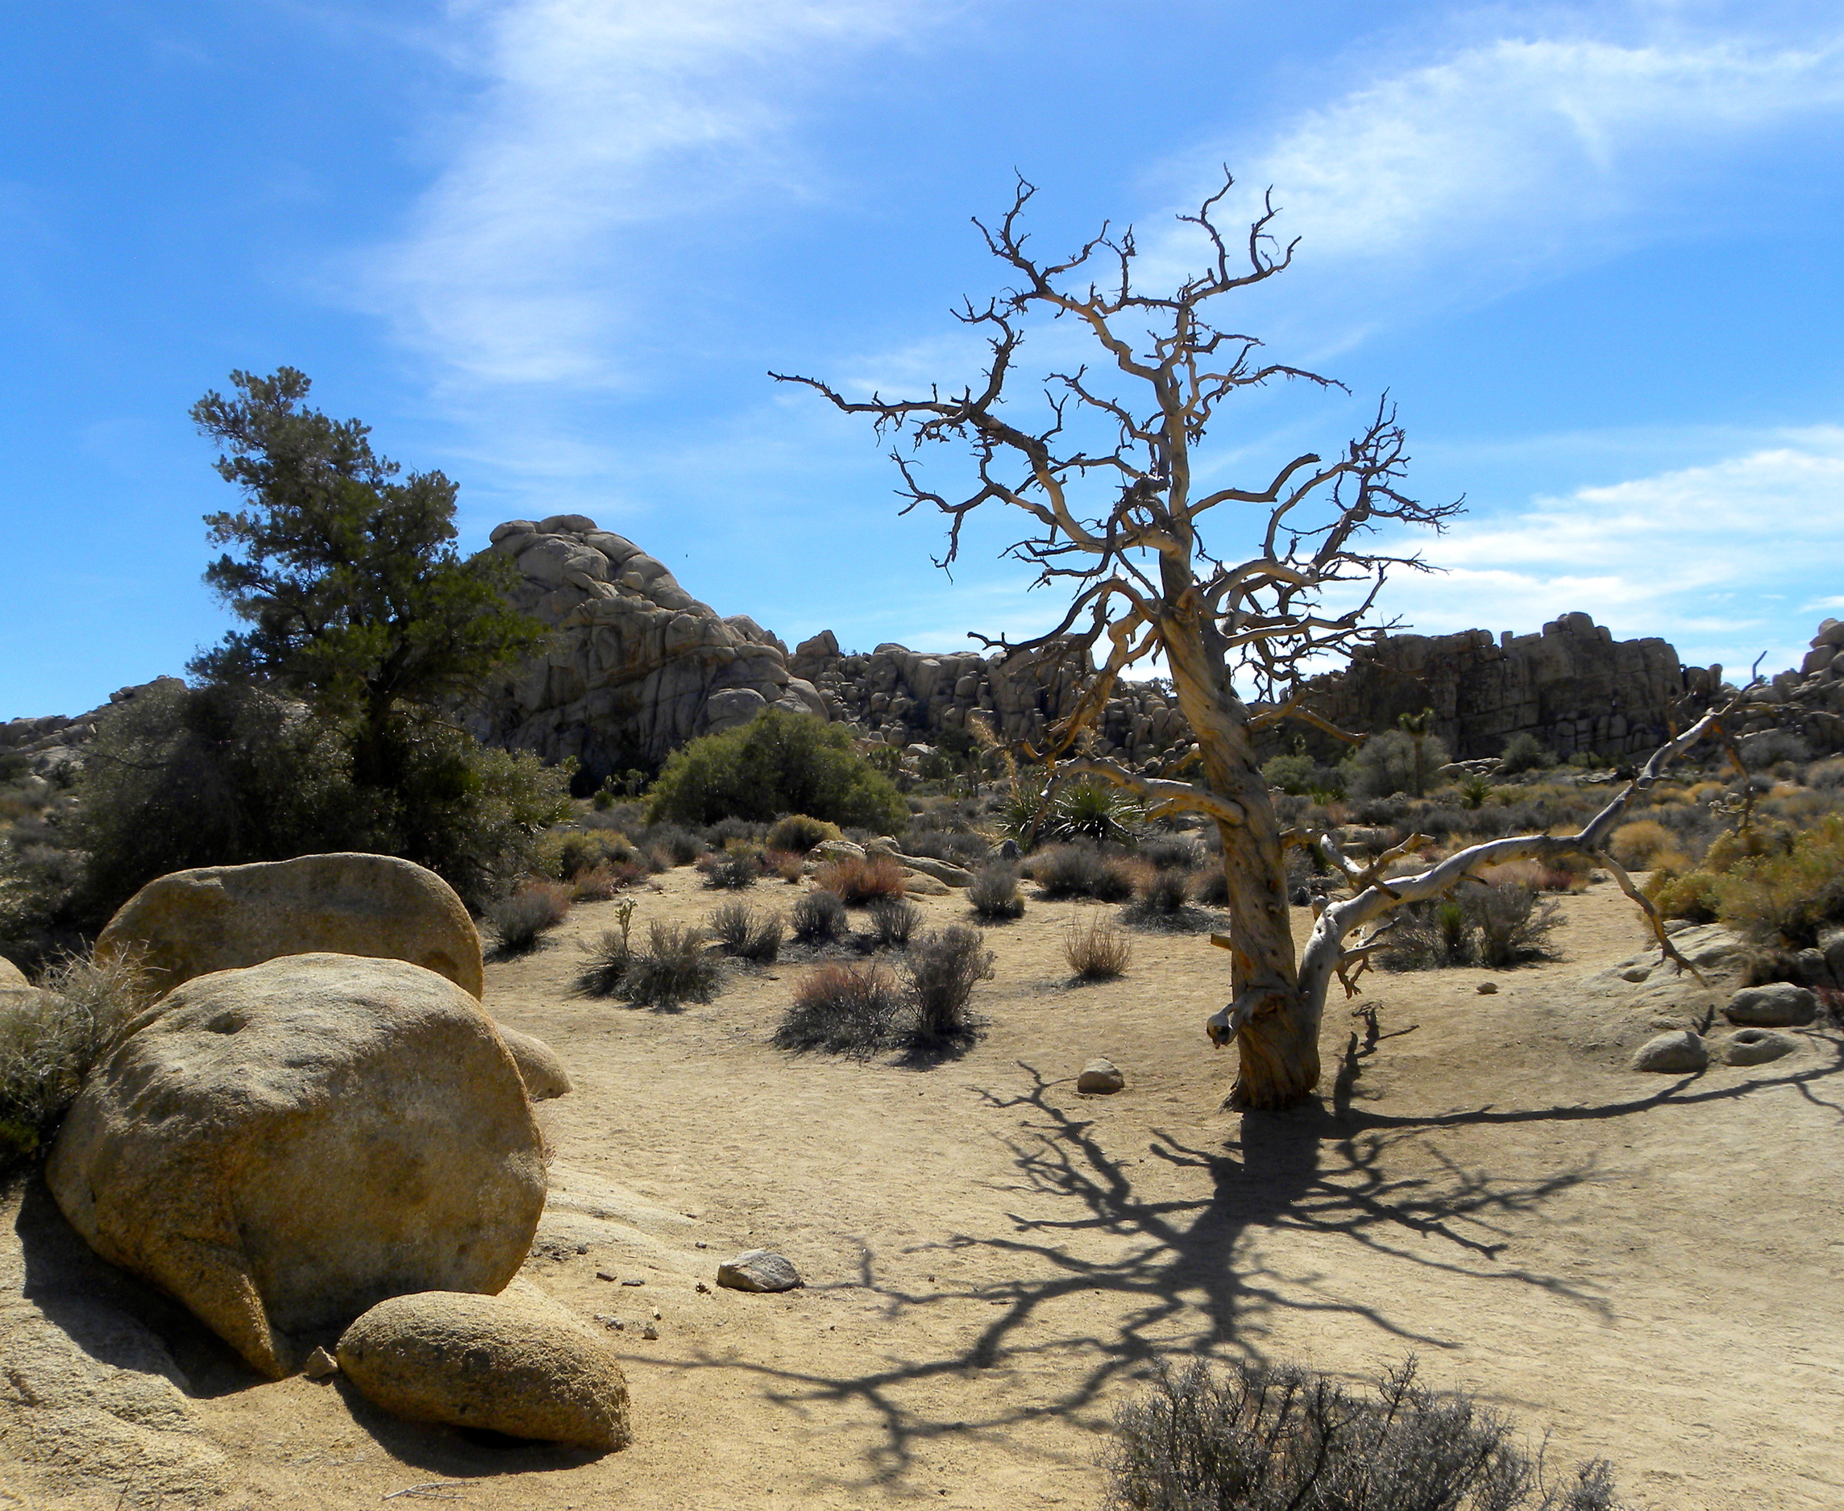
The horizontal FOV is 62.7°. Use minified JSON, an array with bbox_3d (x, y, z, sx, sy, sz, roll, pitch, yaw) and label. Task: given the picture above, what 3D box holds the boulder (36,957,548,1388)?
[{"bbox_3d":[-1.860,1.080,4.450,1.450,1.030,1.200,0,0,0],"label":"boulder"}]

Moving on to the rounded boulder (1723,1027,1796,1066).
[{"bbox_3d":[4.289,1.491,7.750,0.380,0.180,0.330,0,0,0],"label":"rounded boulder"}]

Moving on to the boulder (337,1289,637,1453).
[{"bbox_3d":[-1.051,1.468,3.620,0.760,0.320,0.440,0,0,20],"label":"boulder"}]

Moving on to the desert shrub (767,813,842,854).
[{"bbox_3d":[-1.860,1.248,24.000,1.198,0.674,1.102,0,0,0],"label":"desert shrub"}]

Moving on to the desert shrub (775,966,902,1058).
[{"bbox_3d":[-0.469,1.428,8.500,0.740,0.480,0.640,0,0,0],"label":"desert shrub"}]

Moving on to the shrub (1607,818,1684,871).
[{"bbox_3d":[10.431,1.270,21.800,1.111,0.748,1.022,0,0,0],"label":"shrub"}]

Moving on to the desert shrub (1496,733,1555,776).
[{"bbox_3d":[27.125,-0.106,68.000,2.688,1.980,2.473,0,0,0],"label":"desert shrub"}]

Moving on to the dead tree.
[{"bbox_3d":[1.720,-0.630,7.500,4.900,4.450,3.000,0,0,0],"label":"dead tree"}]

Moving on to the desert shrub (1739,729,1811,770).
[{"bbox_3d":[33.826,-0.250,60.000,2.808,1.685,2.584,0,0,0],"label":"desert shrub"}]

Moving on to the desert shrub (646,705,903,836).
[{"bbox_3d":[-3.175,0.360,33.000,5.698,2.691,4.800,0,0,0],"label":"desert shrub"}]

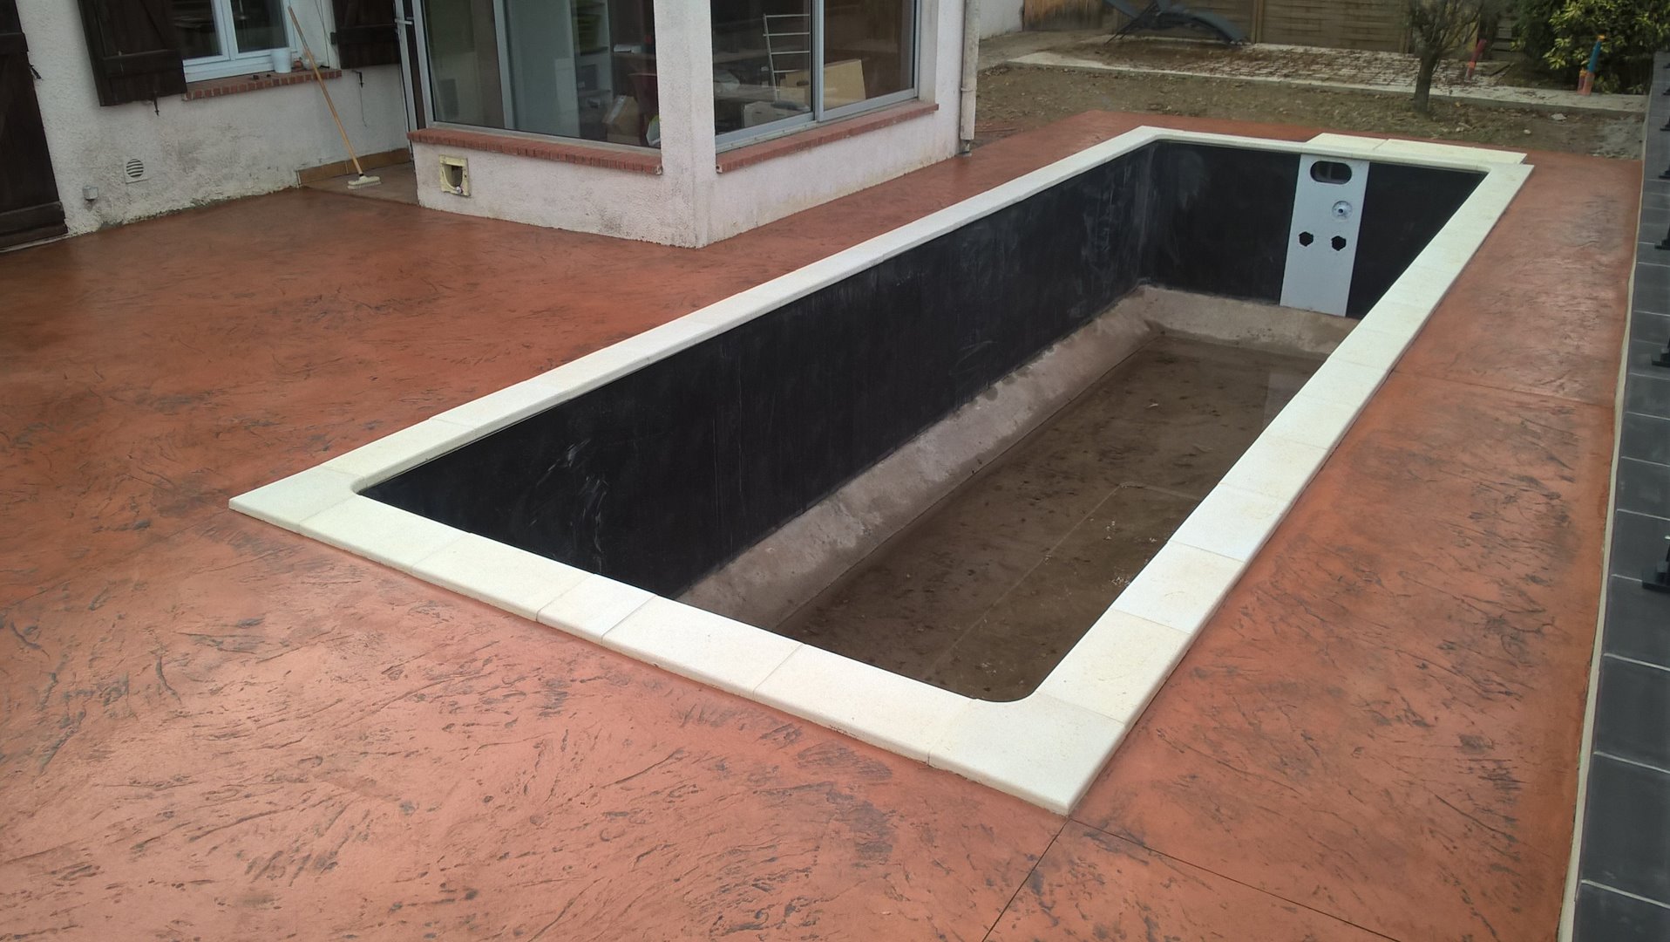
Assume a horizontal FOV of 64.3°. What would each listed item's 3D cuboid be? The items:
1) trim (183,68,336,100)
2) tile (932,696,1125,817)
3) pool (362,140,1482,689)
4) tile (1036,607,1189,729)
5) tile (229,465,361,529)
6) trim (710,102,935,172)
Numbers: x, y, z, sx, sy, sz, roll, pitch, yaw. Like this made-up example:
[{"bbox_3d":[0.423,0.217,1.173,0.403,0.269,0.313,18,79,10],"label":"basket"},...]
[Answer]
[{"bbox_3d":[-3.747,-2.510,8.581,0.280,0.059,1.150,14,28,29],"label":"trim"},{"bbox_3d":[0.465,0.662,3.182,0.359,0.040,0.360,14,28,29],"label":"tile"},{"bbox_3d":[1.535,-0.335,7.322,2.467,1.555,8.108,14,28,29],"label":"pool"},{"bbox_3d":[0.739,0.524,3.494,0.254,0.040,0.505,14,28,29],"label":"tile"},{"bbox_3d":[-1.748,0.095,4.432,0.356,0.040,0.351,14,28,29],"label":"tile"},{"bbox_3d":[-0.051,-2.165,8.520,0.236,0.058,2.646,14,28,29],"label":"trim"}]

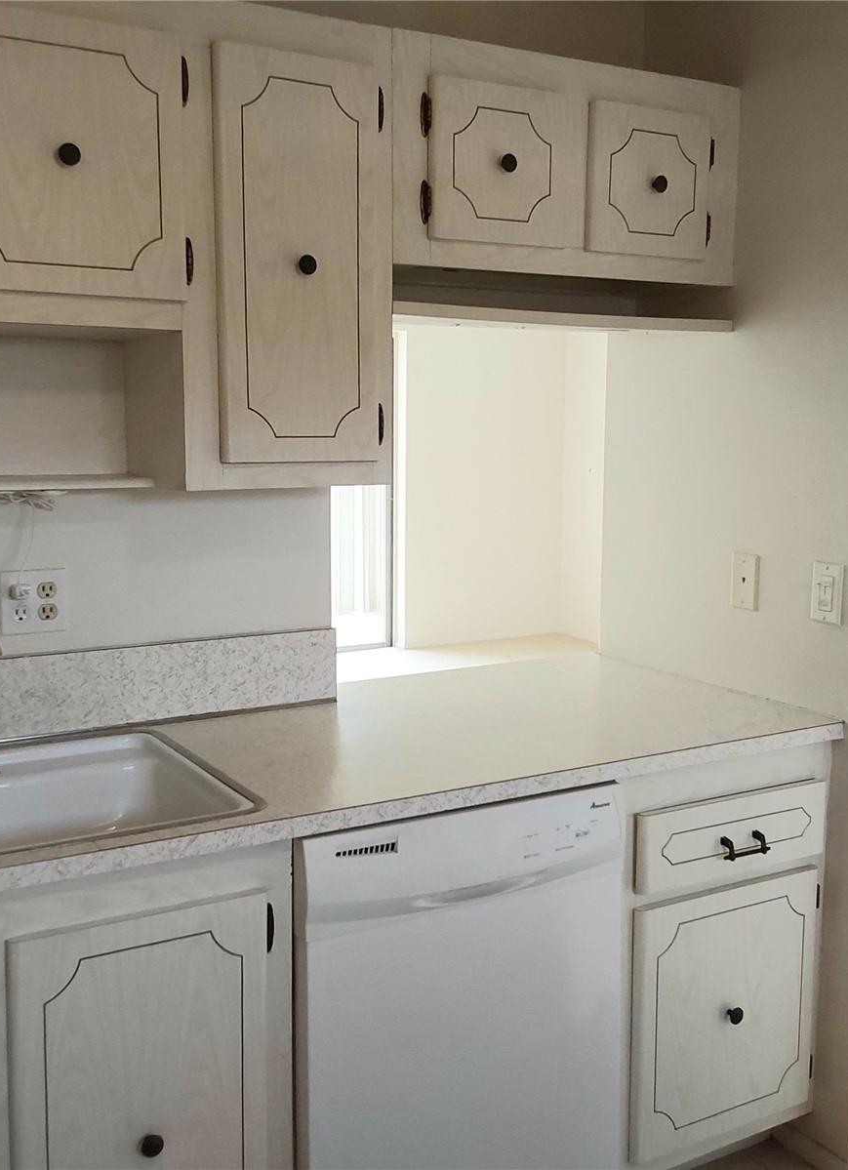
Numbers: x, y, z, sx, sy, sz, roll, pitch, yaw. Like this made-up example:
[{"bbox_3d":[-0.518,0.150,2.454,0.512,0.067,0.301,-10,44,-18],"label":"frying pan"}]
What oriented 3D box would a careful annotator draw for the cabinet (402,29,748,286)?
[{"bbox_3d":[0.221,-0.801,2.511,0.800,0.400,0.320,-4,9,-30],"label":"cabinet"}]

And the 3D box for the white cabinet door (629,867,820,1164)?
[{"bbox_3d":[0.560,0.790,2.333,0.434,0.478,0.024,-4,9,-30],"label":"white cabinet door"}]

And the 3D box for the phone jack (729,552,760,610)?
[{"bbox_3d":[0.669,-0.006,2.632,0.012,0.115,0.072,-4,9,-30],"label":"phone jack"}]

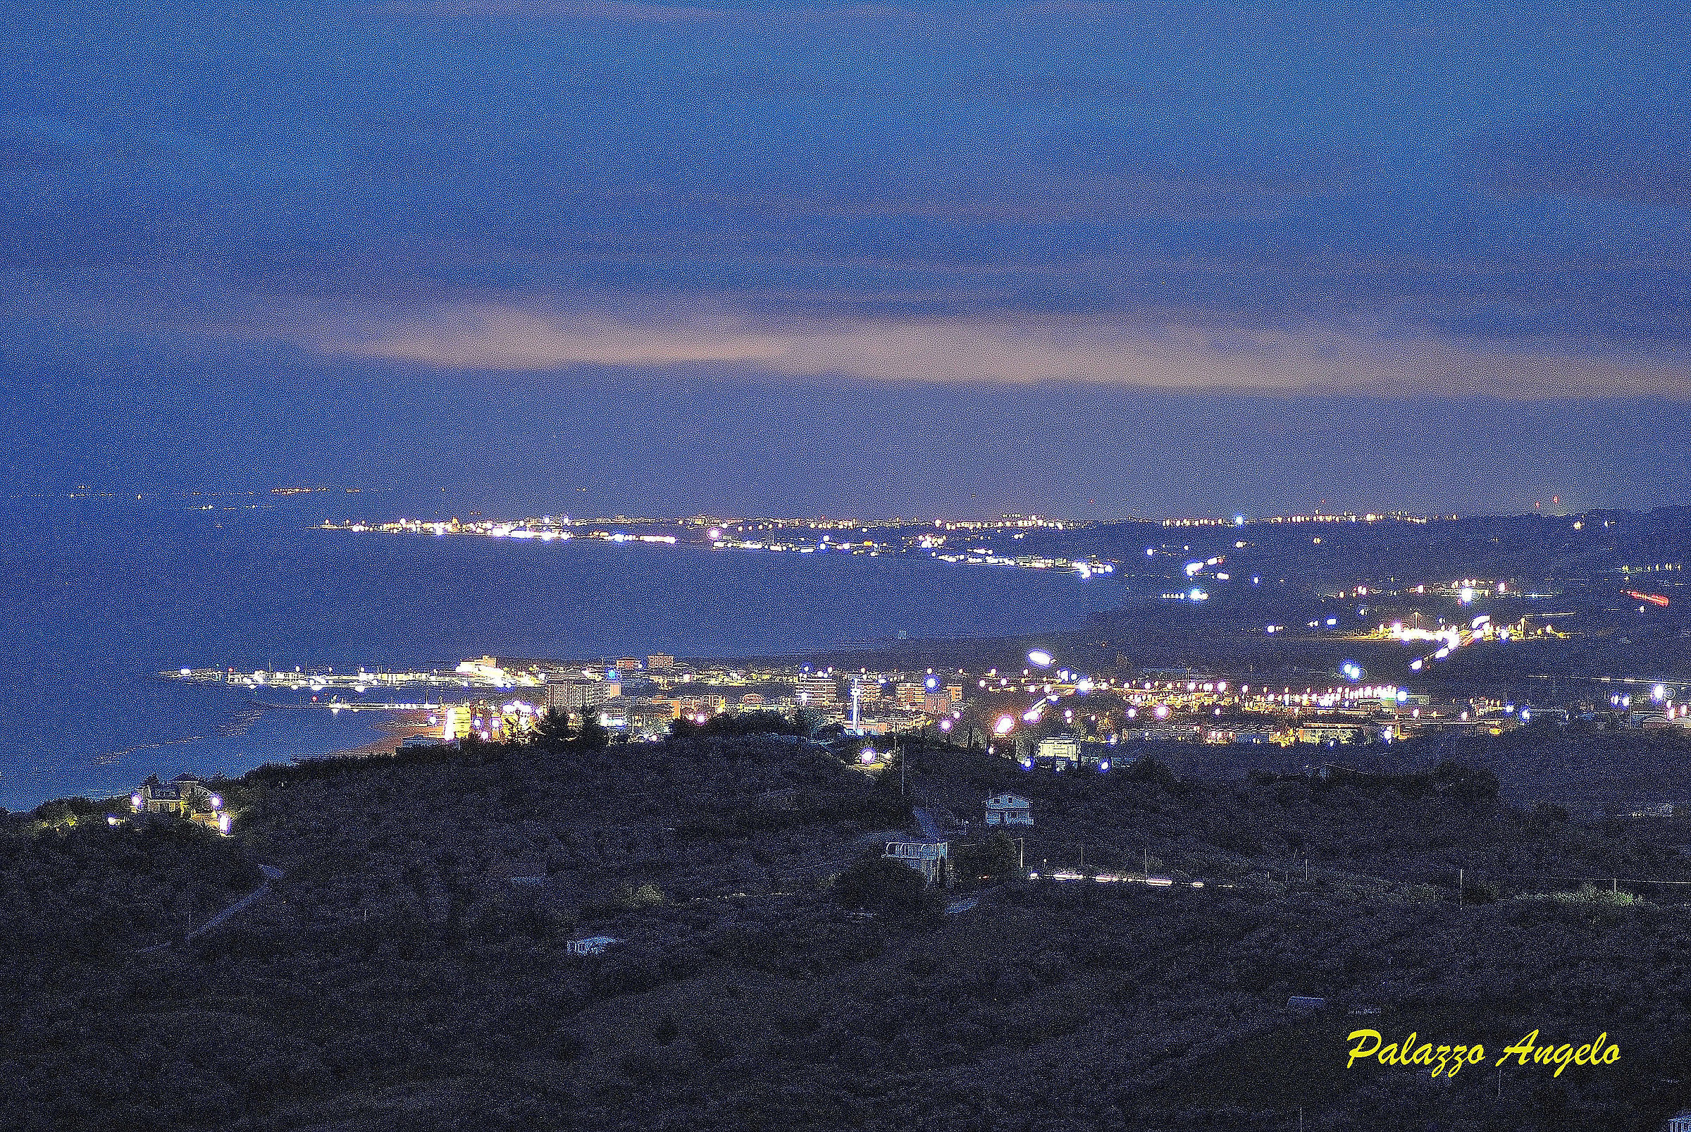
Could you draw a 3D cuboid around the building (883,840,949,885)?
[{"bbox_3d":[13.958,58.300,1690.000,11.200,8.300,8.000,0,1,17],"label":"building"}]

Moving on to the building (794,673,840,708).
[{"bbox_3d":[-22.774,100.273,6900.000,33.000,27.500,15.000,0,1,0],"label":"building"}]

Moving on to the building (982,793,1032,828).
[{"bbox_3d":[33.988,51.018,1800.000,10.000,6.600,9.500,0,1,0],"label":"building"}]

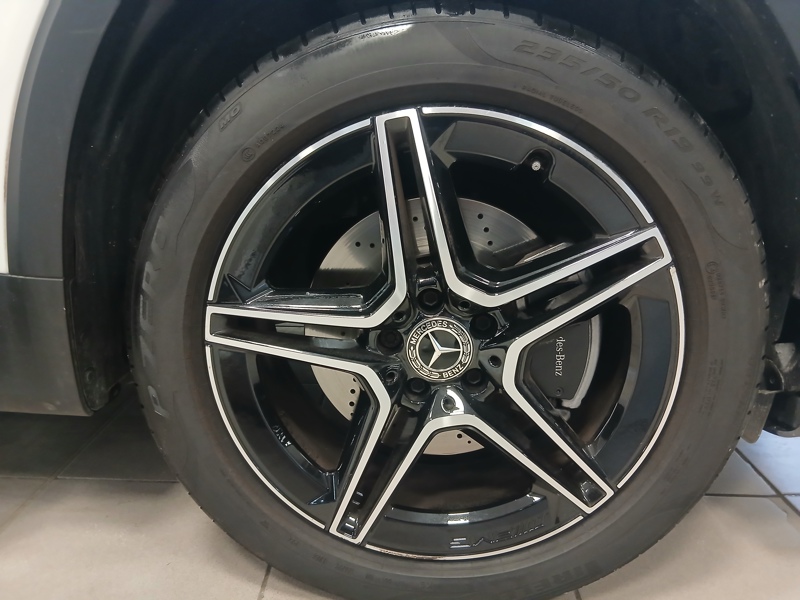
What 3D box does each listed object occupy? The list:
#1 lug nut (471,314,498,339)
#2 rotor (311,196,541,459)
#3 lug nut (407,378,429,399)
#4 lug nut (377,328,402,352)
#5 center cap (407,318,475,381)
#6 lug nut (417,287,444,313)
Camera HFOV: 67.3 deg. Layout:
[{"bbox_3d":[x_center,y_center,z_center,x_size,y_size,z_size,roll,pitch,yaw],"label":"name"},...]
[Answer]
[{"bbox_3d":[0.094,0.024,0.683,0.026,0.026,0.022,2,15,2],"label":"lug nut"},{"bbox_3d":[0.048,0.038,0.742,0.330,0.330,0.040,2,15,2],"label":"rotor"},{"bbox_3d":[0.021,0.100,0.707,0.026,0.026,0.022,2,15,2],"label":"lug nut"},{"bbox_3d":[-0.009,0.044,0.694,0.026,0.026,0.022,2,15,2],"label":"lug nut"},{"bbox_3d":[0.045,0.053,0.686,0.075,0.075,0.025,2,15,2],"label":"center cap"},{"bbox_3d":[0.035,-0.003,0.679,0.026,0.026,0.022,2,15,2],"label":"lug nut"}]

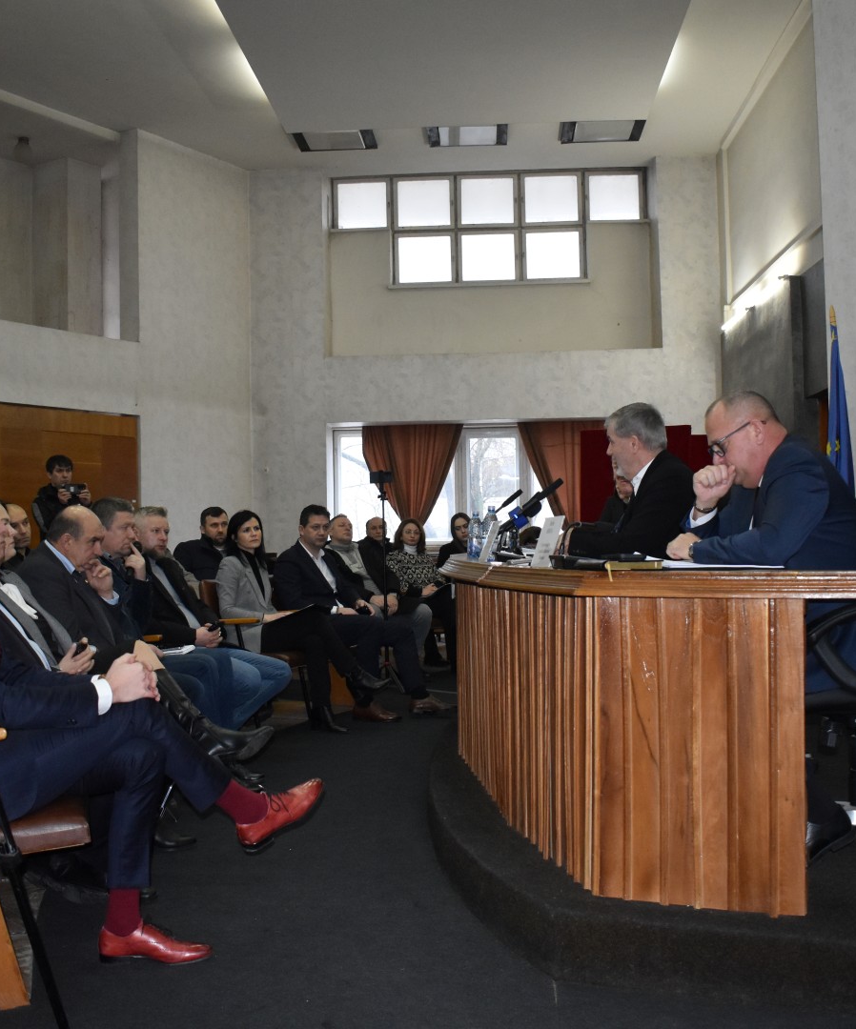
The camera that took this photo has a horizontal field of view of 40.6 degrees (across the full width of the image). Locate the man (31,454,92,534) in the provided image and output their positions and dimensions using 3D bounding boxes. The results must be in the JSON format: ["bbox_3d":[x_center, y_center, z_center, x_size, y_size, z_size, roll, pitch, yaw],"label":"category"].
[{"bbox_3d":[-2.705,0.390,8.500,0.550,1.660,0.480,0,-1,-37],"label":"man"}]

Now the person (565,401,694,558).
[{"bbox_3d":[0.660,0.295,3.950,0.740,1.340,0.540,-1,-1,-2],"label":"person"}]

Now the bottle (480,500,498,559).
[{"bbox_3d":[0.236,0.074,4.400,0.066,0.215,0.066,-1,-1,0],"label":"bottle"}]

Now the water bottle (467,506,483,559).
[{"bbox_3d":[0.203,0.088,4.950,0.066,0.210,0.066,-1,-1,0],"label":"water bottle"}]

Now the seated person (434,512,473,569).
[{"bbox_3d":[0.280,0.628,9.750,0.500,1.250,0.760,-1,-1,-9],"label":"seated person"}]

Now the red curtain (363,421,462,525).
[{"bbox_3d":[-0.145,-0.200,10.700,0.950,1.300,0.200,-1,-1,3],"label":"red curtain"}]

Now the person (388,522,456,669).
[{"bbox_3d":[-0.060,0.650,9.450,0.520,1.210,0.760,-1,-1,-20],"label":"person"}]

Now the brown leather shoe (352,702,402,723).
[{"bbox_3d":[-0.286,1.099,6.450,0.290,0.120,0.105,-1,-1,25],"label":"brown leather shoe"}]

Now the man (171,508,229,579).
[{"bbox_3d":[-1.380,0.599,7.700,0.560,1.310,0.800,0,-1,-34],"label":"man"}]

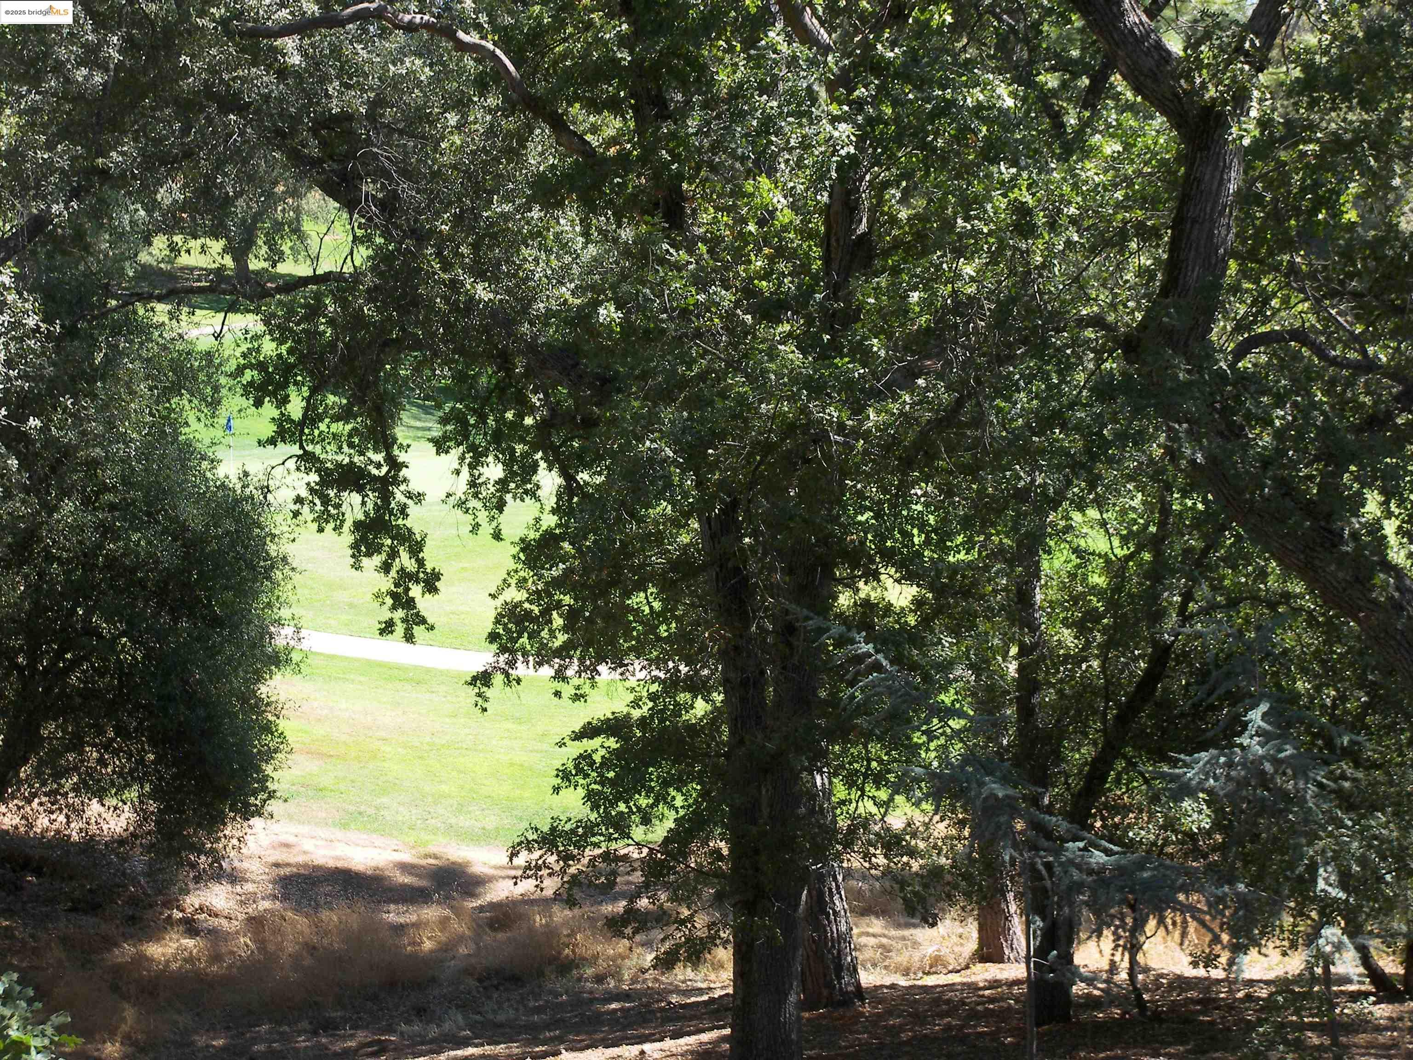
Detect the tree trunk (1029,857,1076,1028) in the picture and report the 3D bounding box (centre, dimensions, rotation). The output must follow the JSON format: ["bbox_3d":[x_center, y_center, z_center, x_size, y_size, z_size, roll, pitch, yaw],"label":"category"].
[{"bbox_3d":[3.106,3.709,25.200,0.410,1.460,0.410,0,6,0],"label":"tree trunk"}]

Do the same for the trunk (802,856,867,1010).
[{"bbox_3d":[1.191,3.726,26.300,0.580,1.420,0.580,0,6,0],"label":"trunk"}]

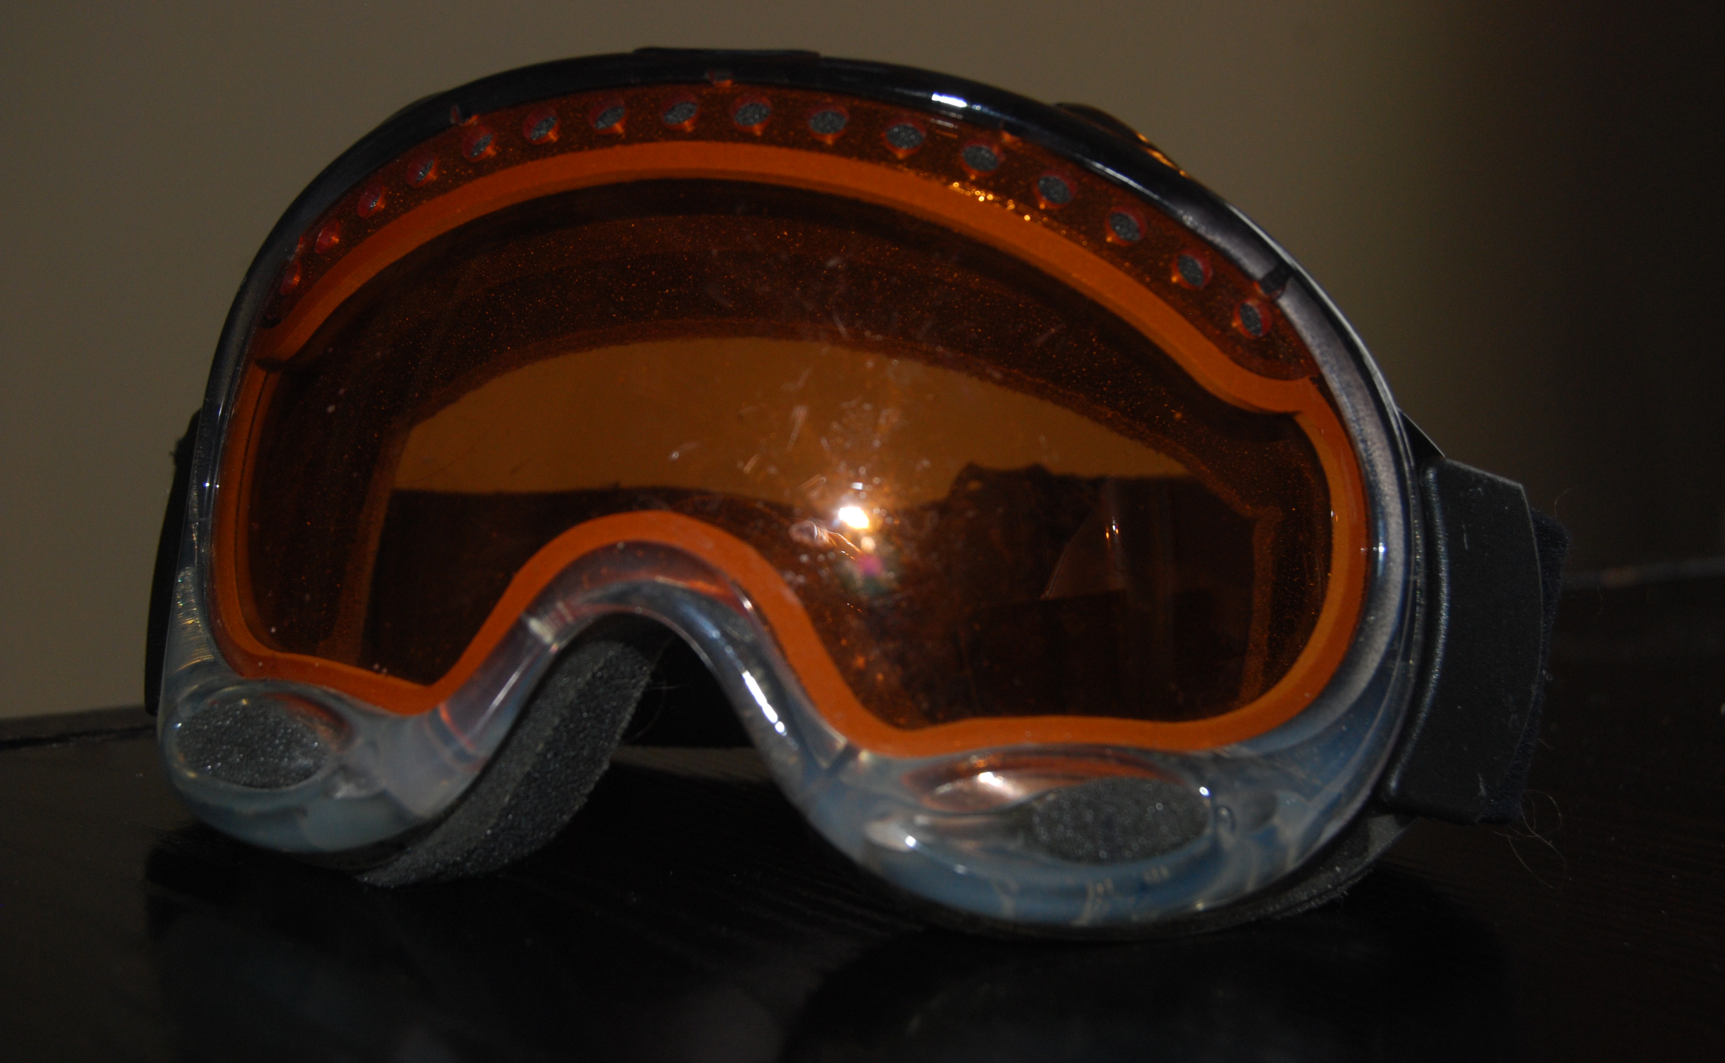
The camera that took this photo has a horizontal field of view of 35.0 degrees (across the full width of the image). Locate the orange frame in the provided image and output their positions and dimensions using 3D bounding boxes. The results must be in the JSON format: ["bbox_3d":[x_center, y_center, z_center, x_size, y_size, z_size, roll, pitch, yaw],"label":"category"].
[{"bbox_3d":[-0.019,-0.008,0.351,0.163,0.074,0.043,4,-12,17],"label":"orange frame"}]

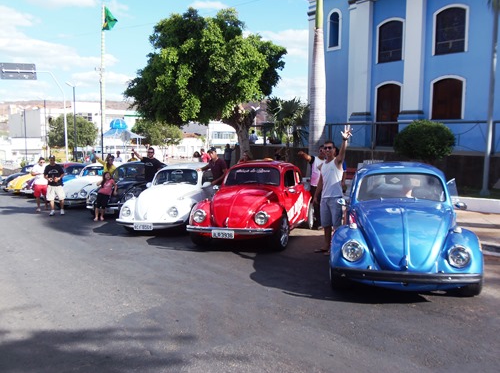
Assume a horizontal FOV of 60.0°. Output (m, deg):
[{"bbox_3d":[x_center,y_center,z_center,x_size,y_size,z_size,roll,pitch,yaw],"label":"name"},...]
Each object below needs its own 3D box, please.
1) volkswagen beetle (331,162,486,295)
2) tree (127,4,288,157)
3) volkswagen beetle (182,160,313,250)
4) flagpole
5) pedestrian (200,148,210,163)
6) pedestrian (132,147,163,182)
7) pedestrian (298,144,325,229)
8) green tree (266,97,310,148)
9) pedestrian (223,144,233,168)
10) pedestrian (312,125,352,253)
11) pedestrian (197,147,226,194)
[{"bbox_3d":[2.088,0.394,6.078,1.560,1.490,4.050,1,5,17],"label":"volkswagen beetle"},{"bbox_3d":[-1.592,-3.219,15.500,5.600,6.100,5.200,0,6,0],"label":"tree"},{"bbox_3d":[0.258,0.249,8.839,1.550,1.500,4.050,1,5,19],"label":"volkswagen beetle"},{"bbox_3d":[-9.342,-5.857,27.709,0.200,11.250,0.200,2,6,0],"label":"flagpole"},{"bbox_3d":[-2.234,-1.059,22.000,0.540,1.700,0.380,1,5,27],"label":"pedestrian"},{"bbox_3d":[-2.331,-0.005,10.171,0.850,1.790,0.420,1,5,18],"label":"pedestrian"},{"bbox_3d":[1.399,0.040,9.400,0.660,1.800,0.550,0,5,14],"label":"pedestrian"},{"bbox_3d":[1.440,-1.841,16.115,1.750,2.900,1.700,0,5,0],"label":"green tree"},{"bbox_3d":[-1.142,-1.331,22.500,0.520,1.720,0.360,-1,5,0],"label":"pedestrian"},{"bbox_3d":[1.323,0.040,6.950,0.600,1.980,0.450,2,6,14],"label":"pedestrian"},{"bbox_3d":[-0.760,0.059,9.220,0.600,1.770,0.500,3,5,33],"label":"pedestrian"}]

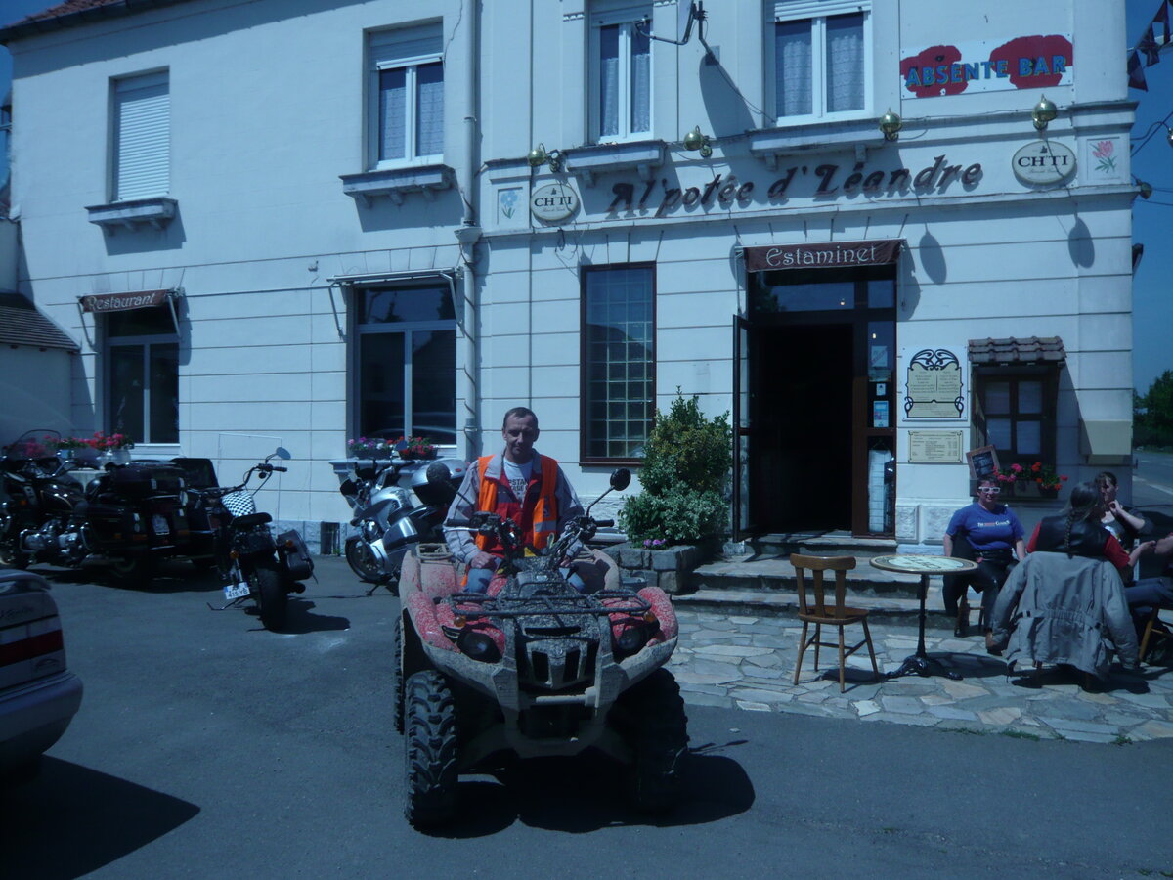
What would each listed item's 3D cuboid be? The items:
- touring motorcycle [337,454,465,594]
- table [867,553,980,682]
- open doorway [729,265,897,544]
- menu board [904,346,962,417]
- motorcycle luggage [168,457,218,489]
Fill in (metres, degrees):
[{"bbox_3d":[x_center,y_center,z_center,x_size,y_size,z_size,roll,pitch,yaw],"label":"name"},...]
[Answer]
[{"bbox_3d":[-1.870,0.870,9.750,0.850,1.380,2.100,0,0,-41],"label":"touring motorcycle"},{"bbox_3d":[2.289,1.206,6.426,0.730,0.735,0.730,0,0,0],"label":"table"},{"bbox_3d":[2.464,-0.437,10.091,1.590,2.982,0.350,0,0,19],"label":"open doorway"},{"bbox_3d":[3.571,-0.572,9.745,0.594,0.753,0.030,0,0,19],"label":"menu board"},{"bbox_3d":[-4.230,0.352,10.200,0.550,0.380,0.400,0,0,-37],"label":"motorcycle luggage"}]

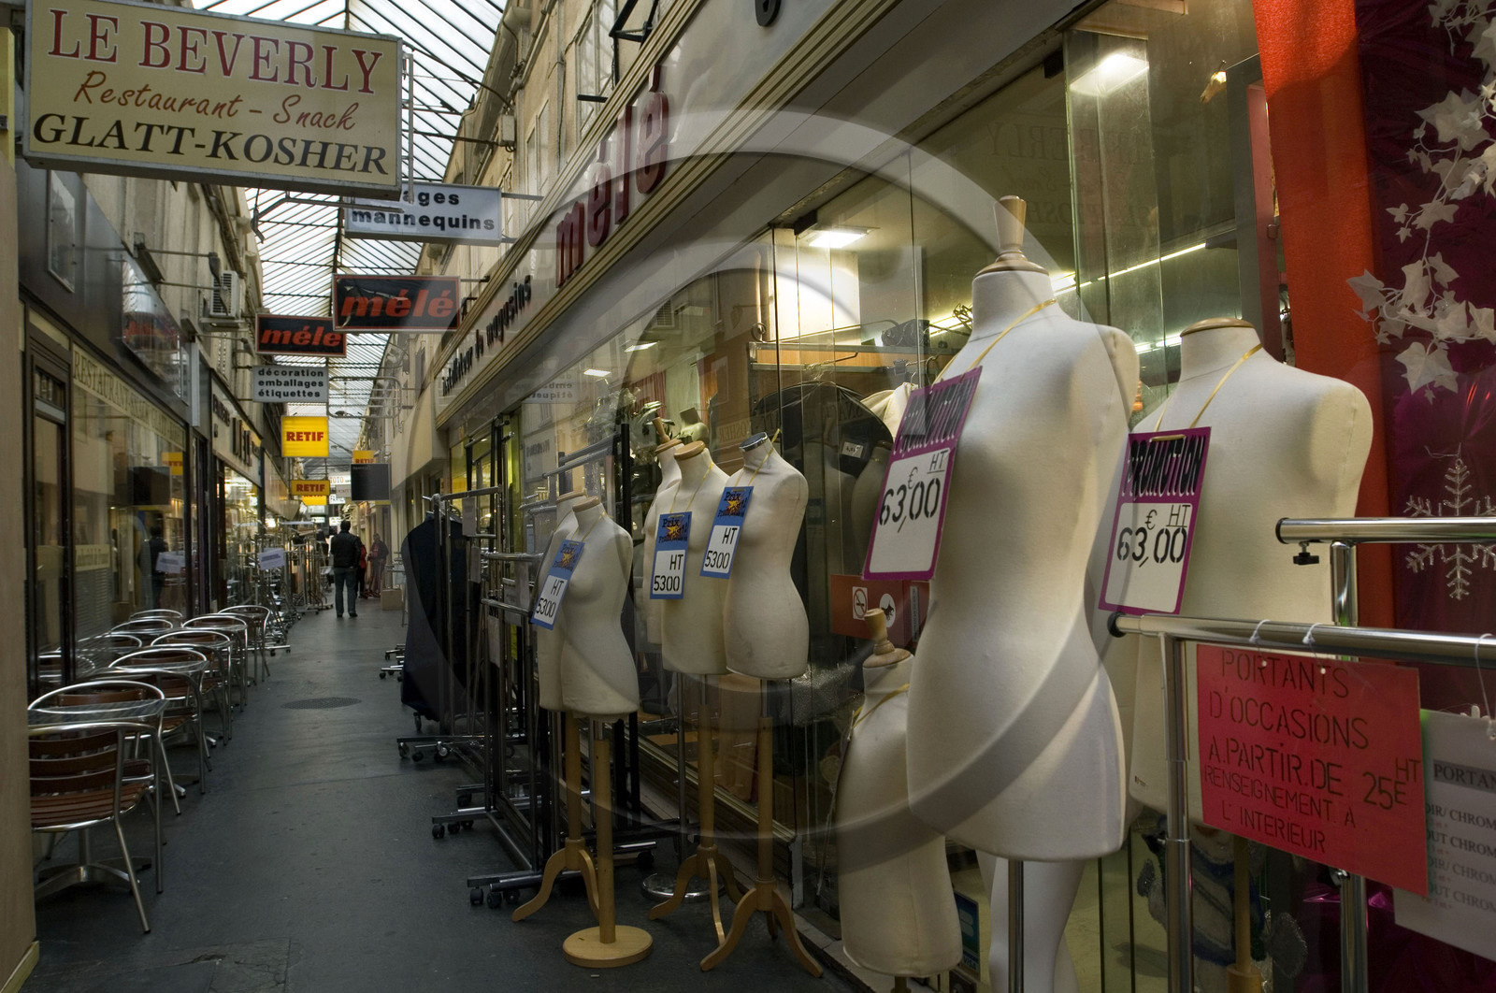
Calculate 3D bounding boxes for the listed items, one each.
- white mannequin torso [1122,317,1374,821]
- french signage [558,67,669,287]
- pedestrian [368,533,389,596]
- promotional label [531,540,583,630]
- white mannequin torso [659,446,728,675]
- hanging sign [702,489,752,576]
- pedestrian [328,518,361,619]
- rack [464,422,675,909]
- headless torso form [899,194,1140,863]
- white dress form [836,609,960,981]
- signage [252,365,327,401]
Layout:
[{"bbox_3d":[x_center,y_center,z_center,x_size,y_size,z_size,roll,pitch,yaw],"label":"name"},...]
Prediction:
[{"bbox_3d":[0.824,0.121,1.770,0.270,0.849,0.440,-1,-2,-27],"label":"white mannequin torso"},{"bbox_3d":[-0.781,-1.605,5.532,0.070,0.513,2.296,-1,-2,-22],"label":"french signage"},{"bbox_3d":[-9.498,1.768,26.600,0.500,1.618,0.350,-3,-2,35],"label":"pedestrian"},{"bbox_3d":[-0.622,0.286,3.400,0.010,0.290,0.135,26,-13,-37],"label":"promotional label"},{"bbox_3d":[-0.152,0.219,3.697,0.380,0.819,0.250,-3,-2,40],"label":"white mannequin torso"},{"bbox_3d":[-0.068,0.120,3.460,0.012,0.320,0.158,25,-17,-36],"label":"hanging sign"},{"bbox_3d":[-7.221,1.290,18.530,0.540,1.715,0.360,-1,-2,-22],"label":"pedestrian"},{"bbox_3d":[-0.846,0.660,4.495,0.750,1.800,0.950,-1,-2,-23],"label":"rack"},{"bbox_3d":[0.397,0.034,1.535,0.270,0.955,0.380,-1,-2,-30],"label":"headless torso form"},{"bbox_3d":[0.280,0.541,1.950,0.230,0.655,0.260,-1,-2,-7],"label":"white dress form"},{"bbox_3d":[-6.823,-1.665,15.502,1.011,0.515,0.130,-1,-2,-22],"label":"signage"}]

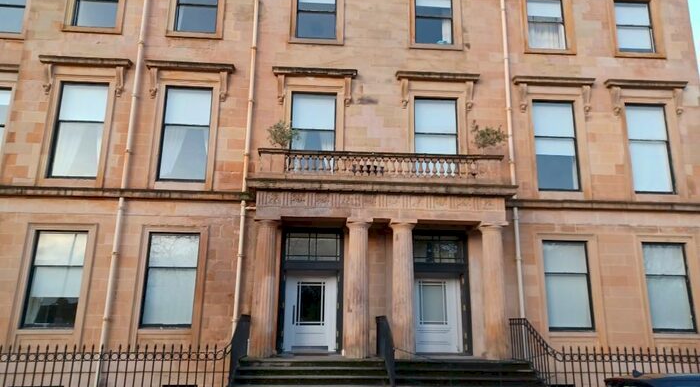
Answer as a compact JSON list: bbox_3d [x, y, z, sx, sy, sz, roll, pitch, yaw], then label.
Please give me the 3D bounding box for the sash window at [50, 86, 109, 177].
[{"bbox_3d":[-7.825,-1.863,14.582,1.359,2.897,0.157,2,-14,-3],"label":"sash window"}]

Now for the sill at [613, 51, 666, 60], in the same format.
[{"bbox_3d":[9.419,-4.471,16.503,1.757,0.240,0.220,2,-14,-4],"label":"sill"}]

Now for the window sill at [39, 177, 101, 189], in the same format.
[{"bbox_3d":[-7.860,-0.239,14.353,1.542,0.269,0.240,2,-14,-4],"label":"window sill"}]

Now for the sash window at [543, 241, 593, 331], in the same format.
[{"bbox_3d":[6.222,2.632,14.369,1.314,2.514,0.157,2,-14,-3],"label":"sash window"}]

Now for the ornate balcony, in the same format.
[{"bbox_3d":[0.840,-0.446,13.866,6.950,1.200,1.470,1,-14,-4],"label":"ornate balcony"}]

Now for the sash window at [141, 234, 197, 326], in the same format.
[{"bbox_3d":[-4.903,2.385,13.961,1.366,2.563,0.160,2,-14,-4],"label":"sash window"}]

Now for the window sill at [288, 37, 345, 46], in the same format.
[{"bbox_3d":[-1.047,-4.681,15.843,1.693,0.142,0.240,2,-14,-4],"label":"window sill"}]

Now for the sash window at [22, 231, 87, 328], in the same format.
[{"bbox_3d":[-7.941,2.337,13.758,1.386,2.582,0.160,2,-14,-4],"label":"sash window"}]

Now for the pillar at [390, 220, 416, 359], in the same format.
[{"bbox_3d":[1.374,2.419,12.994,0.670,3.500,0.670,1,-14,-4],"label":"pillar"}]

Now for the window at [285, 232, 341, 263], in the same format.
[{"bbox_3d":[-1.072,1.565,14.717,1.636,0.894,0.099,2,-14,-3],"label":"window"}]

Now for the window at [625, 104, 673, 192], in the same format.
[{"bbox_3d":[9.218,-1.386,15.498,1.302,2.870,0.200,1,-14,-4],"label":"window"}]

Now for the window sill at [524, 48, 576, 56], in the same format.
[{"bbox_3d":[6.315,-4.463,15.944,1.680,0.200,0.220,1,-14,-4],"label":"window sill"}]

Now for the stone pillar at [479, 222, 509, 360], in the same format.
[{"bbox_3d":[3.651,2.421,12.795,0.650,3.352,0.650,2,-14,-3],"label":"stone pillar"}]

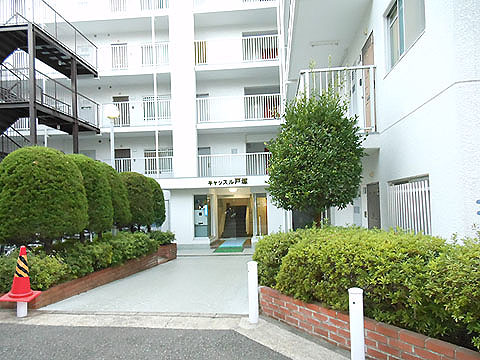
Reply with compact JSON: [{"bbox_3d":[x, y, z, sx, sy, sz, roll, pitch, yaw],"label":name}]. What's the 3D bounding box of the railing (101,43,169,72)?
[{"bbox_3d":[-5.023,-5.808,16.506,3.300,1.180,0.080,-2,-3,4],"label":"railing"}]

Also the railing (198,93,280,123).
[{"bbox_3d":[-0.069,-3.271,15.971,3.900,1.170,0.080,-2,-3,4],"label":"railing"}]

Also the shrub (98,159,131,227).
[{"bbox_3d":[-3.119,0.581,8.238,1.120,2.100,1.120,-2,-3,4],"label":"shrub"}]

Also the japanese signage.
[{"bbox_3d":[-0.517,0.108,15.576,1.870,0.300,0.050,-2,-3,4],"label":"japanese signage"}]

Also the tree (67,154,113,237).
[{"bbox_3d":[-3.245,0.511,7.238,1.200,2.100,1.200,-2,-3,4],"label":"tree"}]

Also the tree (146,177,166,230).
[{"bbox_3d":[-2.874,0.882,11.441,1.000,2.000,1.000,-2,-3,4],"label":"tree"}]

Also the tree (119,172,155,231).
[{"bbox_3d":[-3.046,0.825,10.238,1.100,2.100,1.100,-2,-3,4],"label":"tree"}]

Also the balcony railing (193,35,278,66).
[{"bbox_3d":[-0.163,-5.980,16.133,3.900,1.170,0.080,-2,-3,4],"label":"balcony railing"}]

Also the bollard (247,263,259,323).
[{"bbox_3d":[0.151,1.363,4.200,0.110,0.760,0.110,-2,-3,4],"label":"bollard"}]

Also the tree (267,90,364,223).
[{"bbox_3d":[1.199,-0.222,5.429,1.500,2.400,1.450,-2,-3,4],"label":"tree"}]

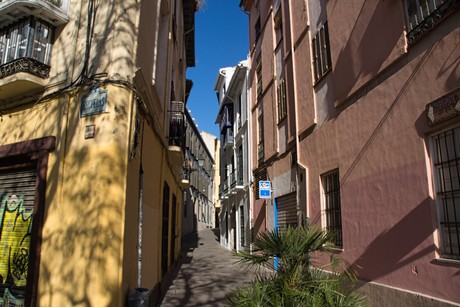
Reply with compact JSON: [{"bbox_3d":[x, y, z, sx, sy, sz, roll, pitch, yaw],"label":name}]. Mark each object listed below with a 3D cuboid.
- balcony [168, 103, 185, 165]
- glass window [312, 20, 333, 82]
[{"bbox_3d":[-1.825,-0.582,12.235,0.450,1.450,2.100,1,-12,-4],"label":"balcony"},{"bbox_3d":[2.358,-2.554,8.917,0.140,1.300,0.980,2,-12,-9],"label":"glass window"}]

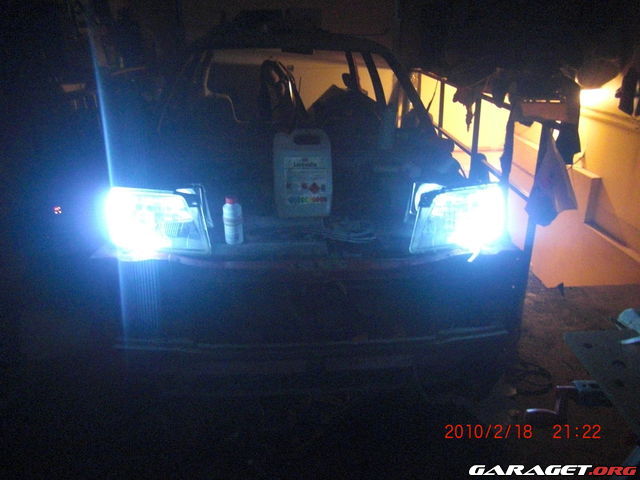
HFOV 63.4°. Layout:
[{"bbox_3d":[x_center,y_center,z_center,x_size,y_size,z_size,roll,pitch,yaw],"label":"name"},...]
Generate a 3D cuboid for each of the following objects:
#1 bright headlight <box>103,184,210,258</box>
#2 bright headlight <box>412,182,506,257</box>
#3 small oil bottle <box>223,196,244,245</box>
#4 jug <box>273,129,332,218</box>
[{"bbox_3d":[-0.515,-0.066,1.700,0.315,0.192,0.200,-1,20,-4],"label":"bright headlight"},{"bbox_3d":[0.455,-0.077,1.750,0.315,0.192,0.200,-1,20,-4],"label":"bright headlight"},{"bbox_3d":[-0.275,-0.062,1.650,0.062,0.152,0.062,-1,20,-3],"label":"small oil bottle"},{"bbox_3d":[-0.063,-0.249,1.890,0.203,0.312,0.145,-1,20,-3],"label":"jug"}]

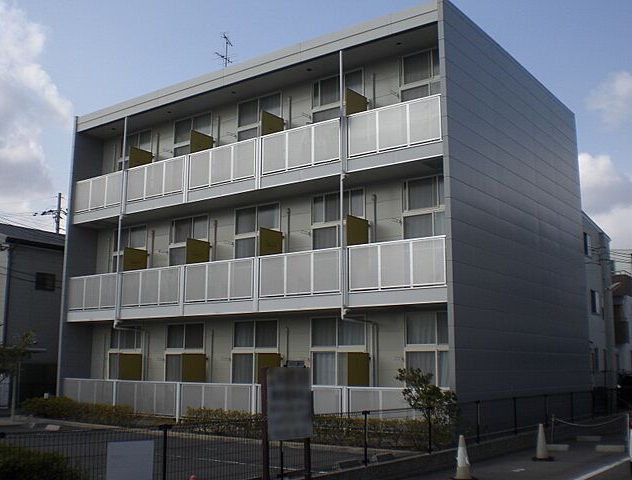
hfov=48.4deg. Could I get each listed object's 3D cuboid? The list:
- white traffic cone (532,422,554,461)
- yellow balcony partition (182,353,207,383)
[{"bbox_3d":[4.637,4.138,14.408,0.370,0.690,0.370,-7,-12,35],"label":"white traffic cone"},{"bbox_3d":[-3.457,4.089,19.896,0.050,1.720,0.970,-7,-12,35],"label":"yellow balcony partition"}]

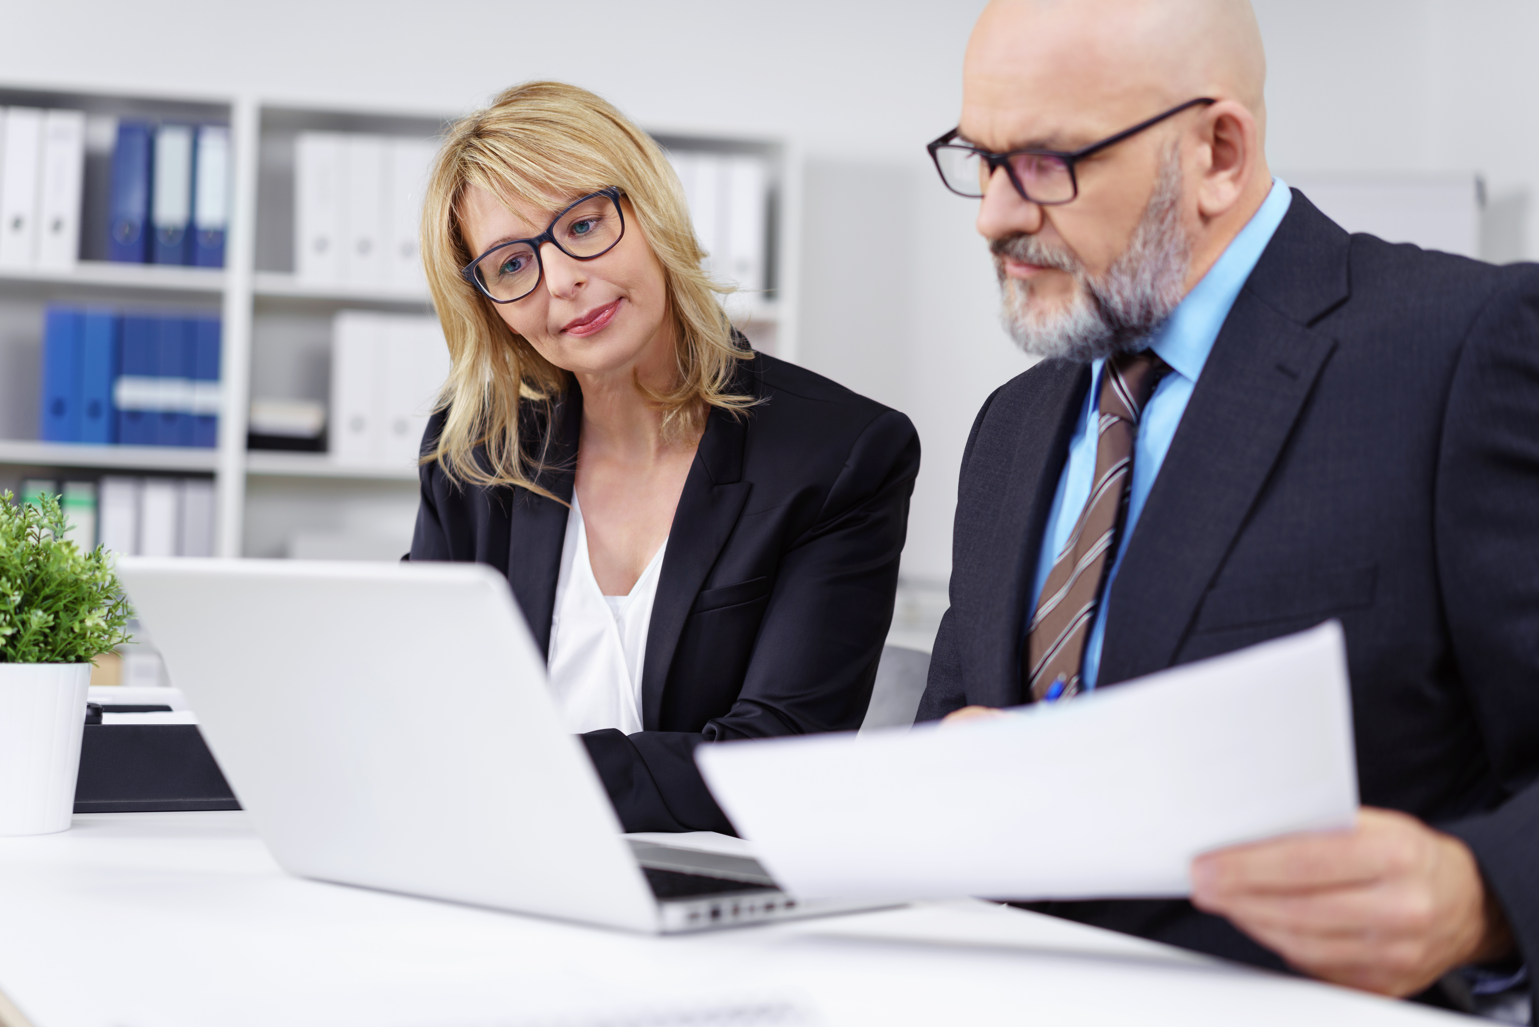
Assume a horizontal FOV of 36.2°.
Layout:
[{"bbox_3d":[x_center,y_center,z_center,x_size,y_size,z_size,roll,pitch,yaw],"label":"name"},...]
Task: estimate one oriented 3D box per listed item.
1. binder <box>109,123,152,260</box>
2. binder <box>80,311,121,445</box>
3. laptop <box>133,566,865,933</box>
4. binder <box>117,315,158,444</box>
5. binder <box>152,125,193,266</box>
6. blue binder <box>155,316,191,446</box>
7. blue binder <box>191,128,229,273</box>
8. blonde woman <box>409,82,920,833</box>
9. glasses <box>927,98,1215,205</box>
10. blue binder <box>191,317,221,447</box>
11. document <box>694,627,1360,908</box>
[{"bbox_3d":[-1.413,-0.683,5.246,0.080,0.318,0.285,2,-2,-12],"label":"binder"},{"bbox_3d":[-1.482,-0.288,5.253,0.078,0.300,0.280,2,-2,-12],"label":"binder"},{"bbox_3d":[-0.150,0.134,1.415,0.325,0.199,0.366,0,-3,39],"label":"laptop"},{"bbox_3d":[-1.403,-0.288,5.270,0.078,0.300,0.280,2,-2,-12],"label":"binder"},{"bbox_3d":[-1.325,-0.681,5.265,0.080,0.318,0.285,2,-2,-12],"label":"binder"},{"bbox_3d":[-1.330,-0.287,5.286,0.078,0.300,0.280,2,-2,-12],"label":"blue binder"},{"bbox_3d":[-1.244,-0.678,5.282,0.080,0.318,0.285,2,-2,-12],"label":"blue binder"},{"bbox_3d":[-0.102,0.321,1.969,0.500,1.341,0.700,1,-2,16],"label":"blonde woman"},{"bbox_3d":[0.199,-0.233,1.504,0.140,0.045,0.142,-27,25,-29],"label":"glasses"},{"bbox_3d":[-1.257,-0.284,5.301,0.078,0.300,0.280,2,-2,-12],"label":"blue binder"},{"bbox_3d":[0.134,0.138,1.149,0.296,0.025,0.210,-8,-35,10],"label":"document"}]

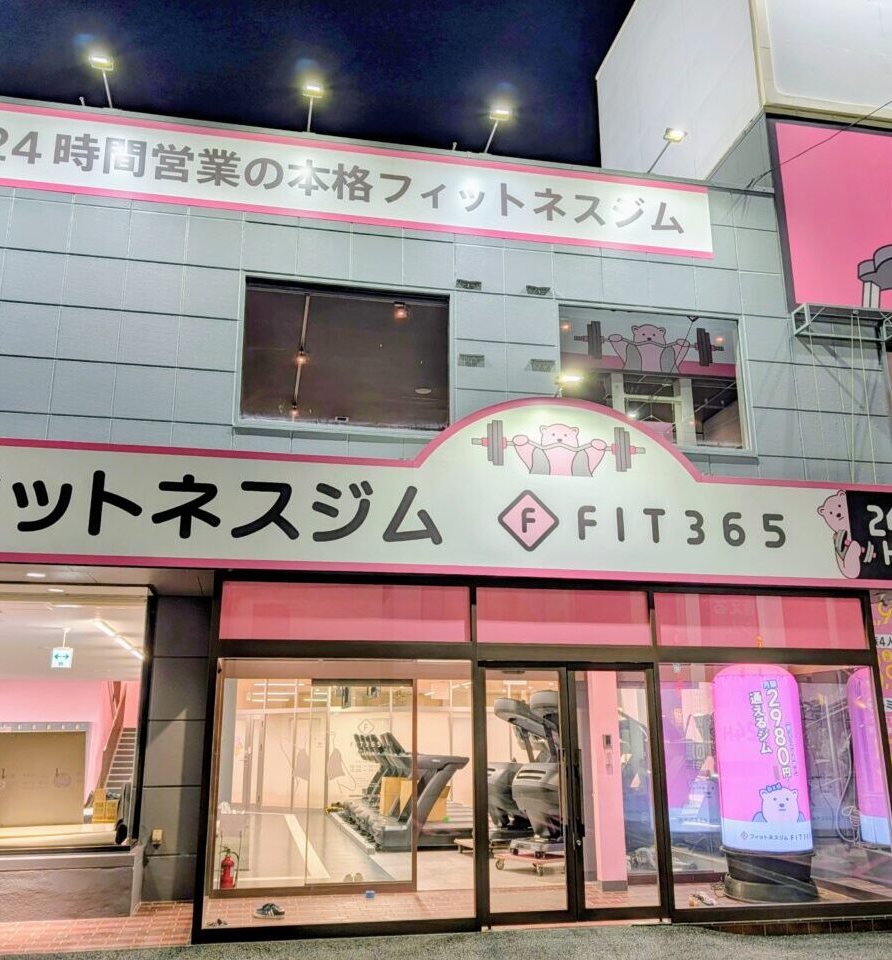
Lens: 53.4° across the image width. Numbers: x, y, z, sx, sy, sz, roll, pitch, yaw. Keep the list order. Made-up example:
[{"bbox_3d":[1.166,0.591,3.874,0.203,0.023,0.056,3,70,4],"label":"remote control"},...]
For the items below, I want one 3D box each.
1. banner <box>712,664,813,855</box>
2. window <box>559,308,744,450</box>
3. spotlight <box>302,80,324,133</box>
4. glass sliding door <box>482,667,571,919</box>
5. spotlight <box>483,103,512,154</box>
[{"bbox_3d":[3.106,2.686,8.767,0.820,1.770,0.820,1,-14,-3],"label":"banner"},{"bbox_3d":[2.484,-1.212,10.500,2.325,1.691,0.100,3,-15,-11],"label":"window"},{"bbox_3d":[-1.504,-4.212,9.991,0.260,0.230,0.760,3,-15,-11],"label":"spotlight"},{"bbox_3d":[0.692,2.584,7.419,0.769,2.006,0.050,3,-15,-11],"label":"glass sliding door"},{"bbox_3d":[0.562,-4.111,10.393,0.270,0.230,0.760,3,-15,-11],"label":"spotlight"}]

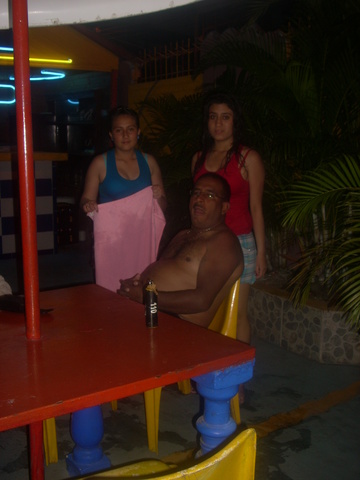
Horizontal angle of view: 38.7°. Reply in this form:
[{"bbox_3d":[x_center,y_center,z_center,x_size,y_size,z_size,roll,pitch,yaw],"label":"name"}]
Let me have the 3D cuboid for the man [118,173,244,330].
[{"bbox_3d":[-0.165,0.282,2.347,0.850,1.190,0.570,-4,9,-31],"label":"man"}]

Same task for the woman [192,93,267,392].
[{"bbox_3d":[0.231,0.052,2.641,0.420,1.580,0.280,5,9,23],"label":"woman"}]

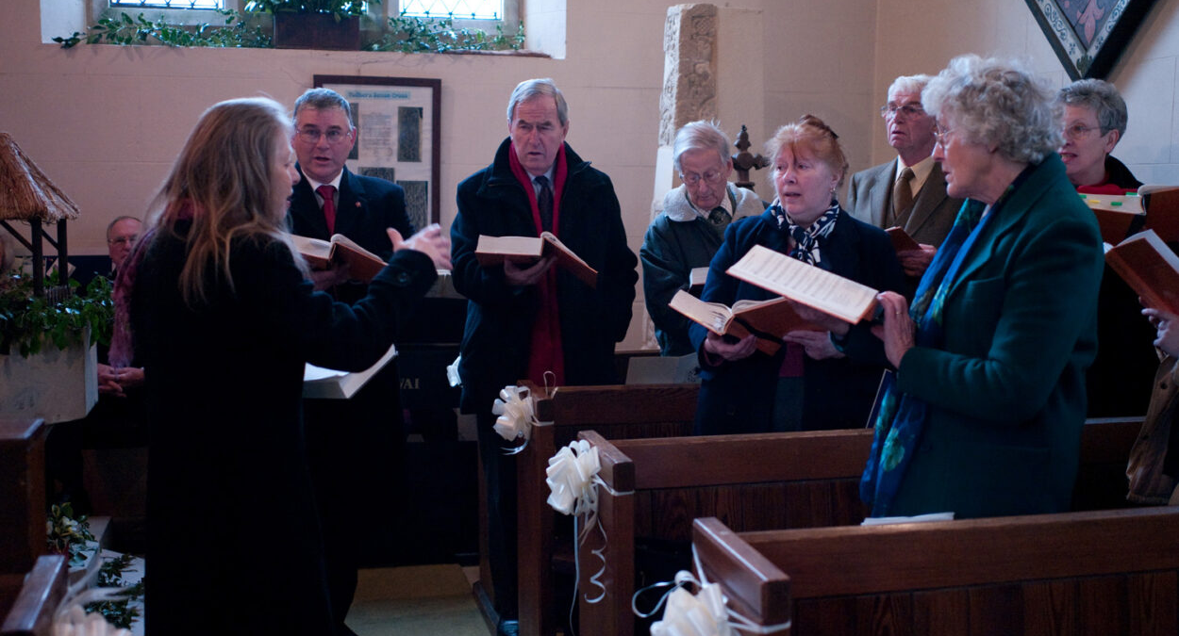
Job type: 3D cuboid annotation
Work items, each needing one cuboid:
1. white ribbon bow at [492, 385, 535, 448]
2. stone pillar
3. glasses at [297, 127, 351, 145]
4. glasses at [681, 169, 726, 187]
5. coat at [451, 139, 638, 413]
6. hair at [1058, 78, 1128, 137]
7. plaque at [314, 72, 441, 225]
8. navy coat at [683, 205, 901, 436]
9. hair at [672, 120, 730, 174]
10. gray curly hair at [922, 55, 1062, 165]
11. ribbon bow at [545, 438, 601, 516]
[{"bbox_3d":[-0.211,0.275,3.467,0.100,0.165,0.160,-1,6,-13],"label":"white ribbon bow"},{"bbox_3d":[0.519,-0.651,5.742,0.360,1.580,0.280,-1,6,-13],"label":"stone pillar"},{"bbox_3d":[-0.738,-0.505,3.472,0.148,0.046,0.135,-1,5,-10],"label":"glasses"},{"bbox_3d":[0.369,-0.454,3.954,0.140,0.045,0.130,2,24,16],"label":"glasses"},{"bbox_3d":[-0.138,-0.128,3.848,0.550,0.830,0.370,1,5,6],"label":"coat"},{"bbox_3d":[1.305,-0.540,3.236,0.200,0.160,0.175,-2,6,-25],"label":"hair"},{"bbox_3d":[-0.941,-0.700,5.543,0.565,0.770,0.035,-1,6,-13],"label":"plaque"},{"bbox_3d":[0.528,0.029,3.155,0.500,0.630,0.360,3,6,23],"label":"navy coat"},{"bbox_3d":[0.357,-0.549,3.989,0.175,0.165,0.200,2,18,16],"label":"hair"},{"bbox_3d":[0.764,-0.395,2.366,0.260,0.220,0.220,1,5,9],"label":"gray curly hair"},{"bbox_3d":[-0.036,0.346,2.710,0.100,0.165,0.150,-1,6,-13],"label":"ribbon bow"}]

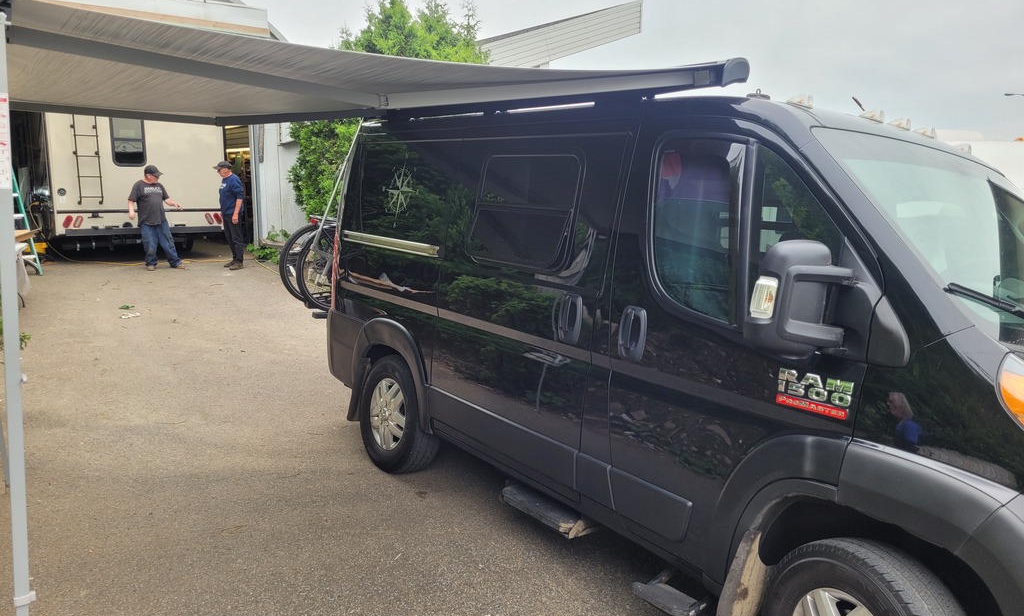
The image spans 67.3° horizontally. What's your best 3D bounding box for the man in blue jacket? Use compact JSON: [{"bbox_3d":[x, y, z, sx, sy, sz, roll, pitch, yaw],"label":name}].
[{"bbox_3d":[-4.632,-1.536,12.700,0.420,1.730,0.520,-8,14,-43],"label":"man in blue jacket"}]

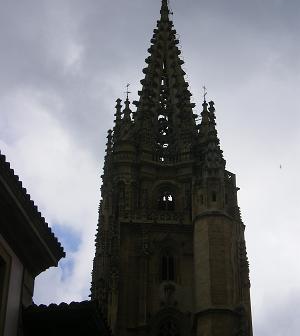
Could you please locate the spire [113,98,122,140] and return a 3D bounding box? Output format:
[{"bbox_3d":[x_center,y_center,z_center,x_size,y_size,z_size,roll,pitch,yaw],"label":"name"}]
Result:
[{"bbox_3d":[-2.881,-4.516,90.643,0.890,4.490,0.890,2,-37,-2],"label":"spire"}]

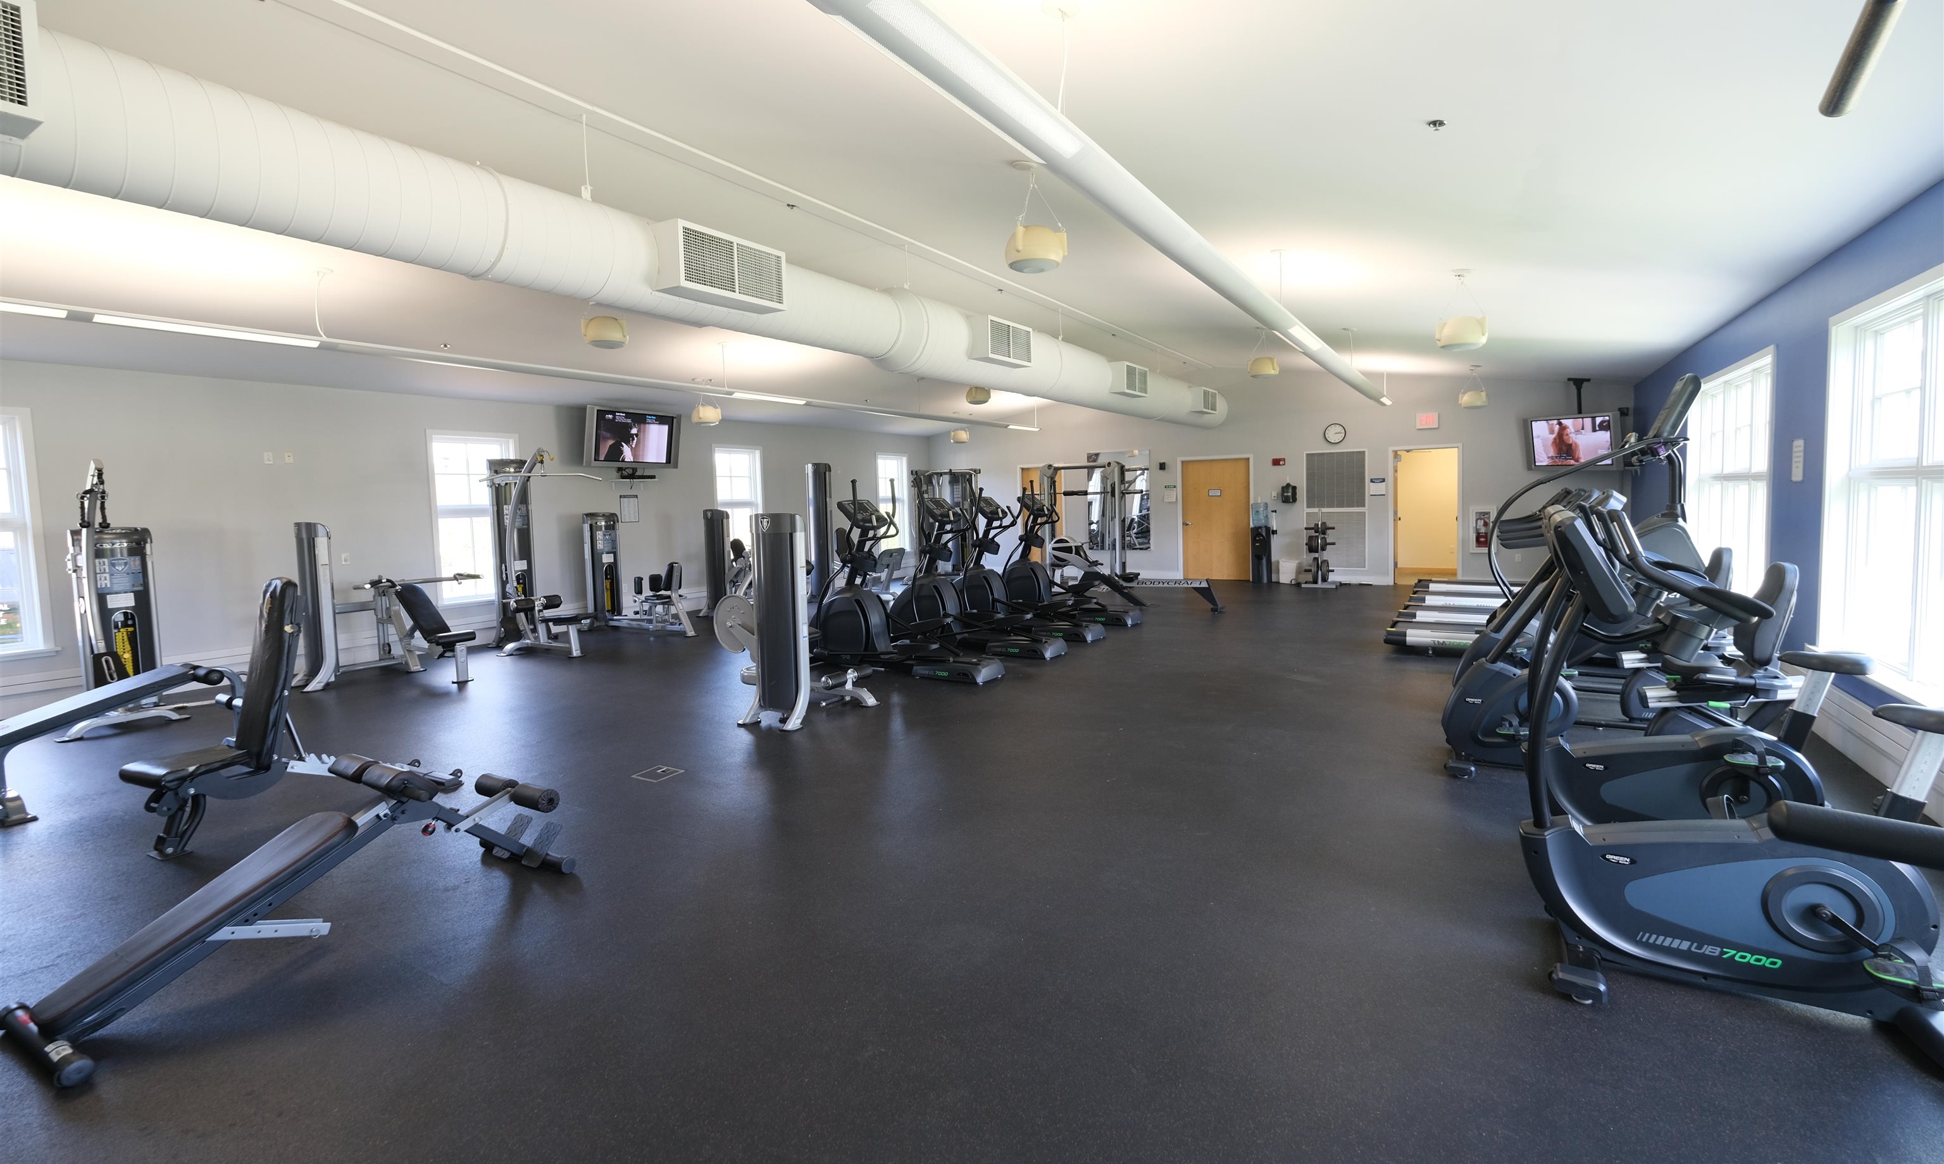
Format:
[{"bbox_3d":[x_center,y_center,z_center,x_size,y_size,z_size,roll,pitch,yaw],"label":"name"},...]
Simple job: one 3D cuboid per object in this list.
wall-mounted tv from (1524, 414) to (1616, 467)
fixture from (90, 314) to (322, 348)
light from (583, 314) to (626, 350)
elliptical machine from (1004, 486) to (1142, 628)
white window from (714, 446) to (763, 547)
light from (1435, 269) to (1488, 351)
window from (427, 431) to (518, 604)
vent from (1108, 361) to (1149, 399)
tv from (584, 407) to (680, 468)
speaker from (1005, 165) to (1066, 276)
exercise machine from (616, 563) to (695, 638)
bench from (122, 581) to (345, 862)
[{"bbox_3d":[8.242,-1.894,11.077,0.130,0.730,1.320,-12,8,-15],"label":"wall-mounted tv"},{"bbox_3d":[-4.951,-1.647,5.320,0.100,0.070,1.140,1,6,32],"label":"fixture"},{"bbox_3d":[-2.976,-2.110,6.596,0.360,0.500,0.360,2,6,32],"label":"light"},{"bbox_3d":[1.110,-0.374,10.063,1.950,1.740,0.700,2,6,32],"label":"elliptical machine"},{"bbox_3d":[-3.725,-1.184,13.088,0.130,1.971,1.014,2,6,32],"label":"white window"},{"bbox_3d":[3.745,-2.084,6.223,0.360,0.610,0.360,2,6,32],"label":"light"},{"bbox_3d":[-5.978,-0.804,9.889,0.120,2.010,1.050,1,6,32],"label":"window"},{"bbox_3d":[1.953,-2.484,10.053,0.220,0.345,0.810,1,6,32],"label":"vent"},{"bbox_3d":[-4.483,-1.891,10.725,0.130,0.750,1.450,14,13,29],"label":"tv"},{"bbox_3d":[0.375,-2.109,4.716,0.340,0.530,0.340,-2,5,0],"label":"speaker"},{"bbox_3d":[-4.054,0.191,10.590,1.400,0.920,0.680,1,6,32],"label":"exercise machine"},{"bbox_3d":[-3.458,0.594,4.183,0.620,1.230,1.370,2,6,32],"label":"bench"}]

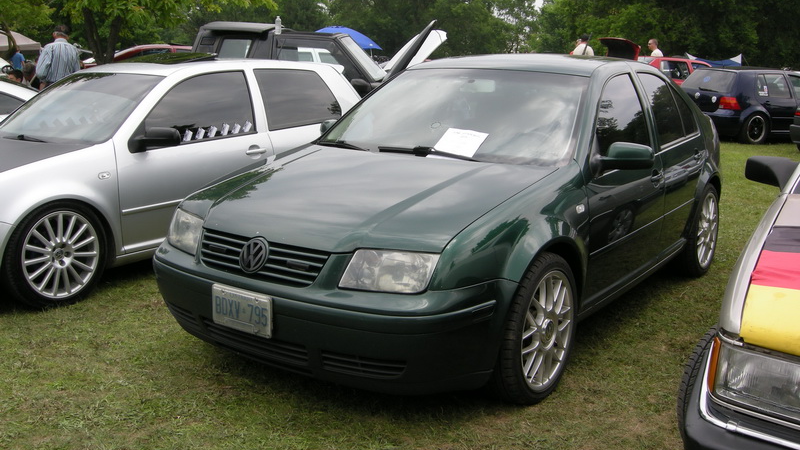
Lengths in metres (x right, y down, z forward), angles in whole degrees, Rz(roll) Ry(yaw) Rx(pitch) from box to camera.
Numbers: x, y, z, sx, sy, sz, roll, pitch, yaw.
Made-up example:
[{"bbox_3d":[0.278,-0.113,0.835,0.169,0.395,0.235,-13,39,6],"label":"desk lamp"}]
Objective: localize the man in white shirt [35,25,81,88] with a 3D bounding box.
[{"bbox_3d":[-4.392,-1.754,10.976,0.570,1.700,0.360,1,12,3],"label":"man in white shirt"}]

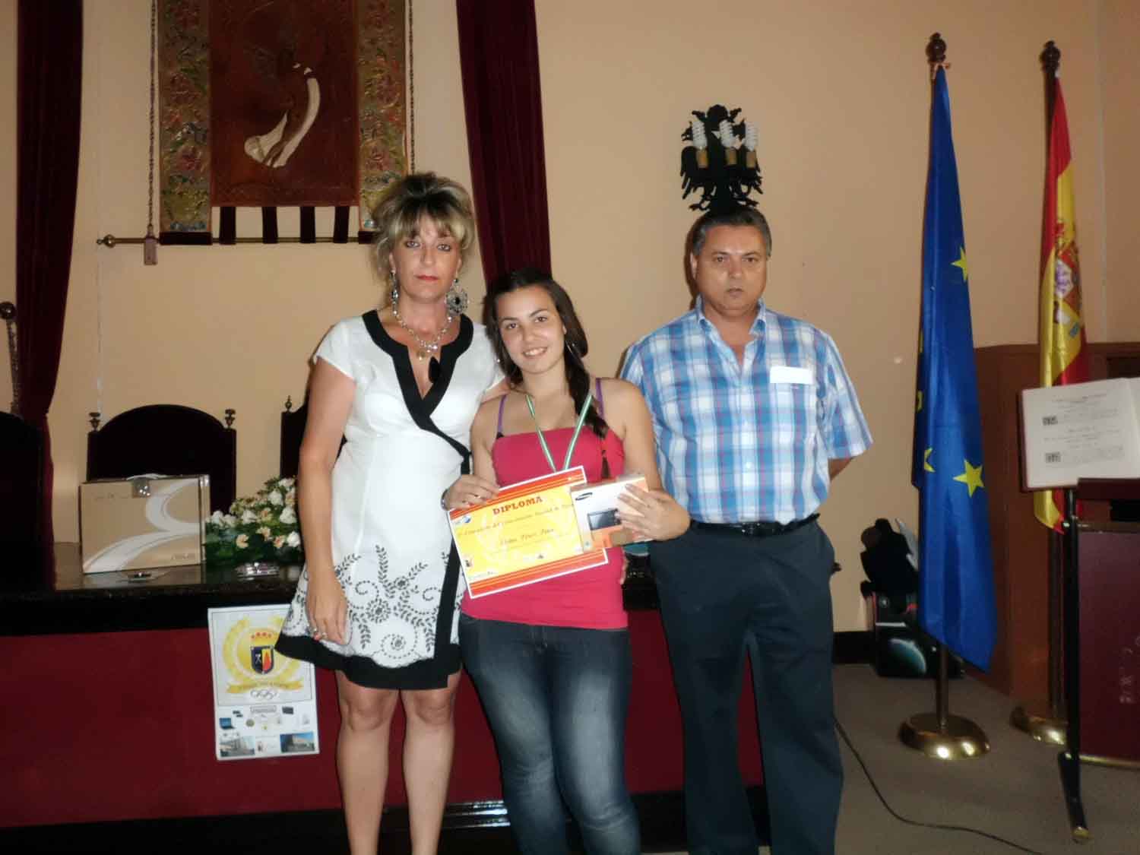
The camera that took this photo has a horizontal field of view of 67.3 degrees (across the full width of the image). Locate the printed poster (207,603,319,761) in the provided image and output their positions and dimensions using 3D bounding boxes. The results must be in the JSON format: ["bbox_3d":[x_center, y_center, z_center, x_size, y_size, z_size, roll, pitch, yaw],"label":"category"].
[{"bbox_3d":[-0.831,0.691,2.330,0.290,0.420,0.008,-3,1,-4],"label":"printed poster"}]

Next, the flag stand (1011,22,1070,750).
[{"bbox_3d":[1.805,-0.151,3.199,0.340,2.574,0.340,-1,1,-4],"label":"flag stand"}]

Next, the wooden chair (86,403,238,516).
[{"bbox_3d":[-1.651,0.556,3.249,0.620,1.284,0.620,-1,1,-4],"label":"wooden chair"}]

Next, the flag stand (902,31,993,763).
[{"bbox_3d":[1.347,-0.141,3.115,0.340,2.572,0.340,-1,1,-4],"label":"flag stand"}]

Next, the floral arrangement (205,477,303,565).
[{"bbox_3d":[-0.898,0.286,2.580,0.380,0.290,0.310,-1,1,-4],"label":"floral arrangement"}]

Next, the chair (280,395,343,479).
[{"bbox_3d":[-0.832,0.506,3.269,0.640,1.354,0.620,-1,1,-4],"label":"chair"}]

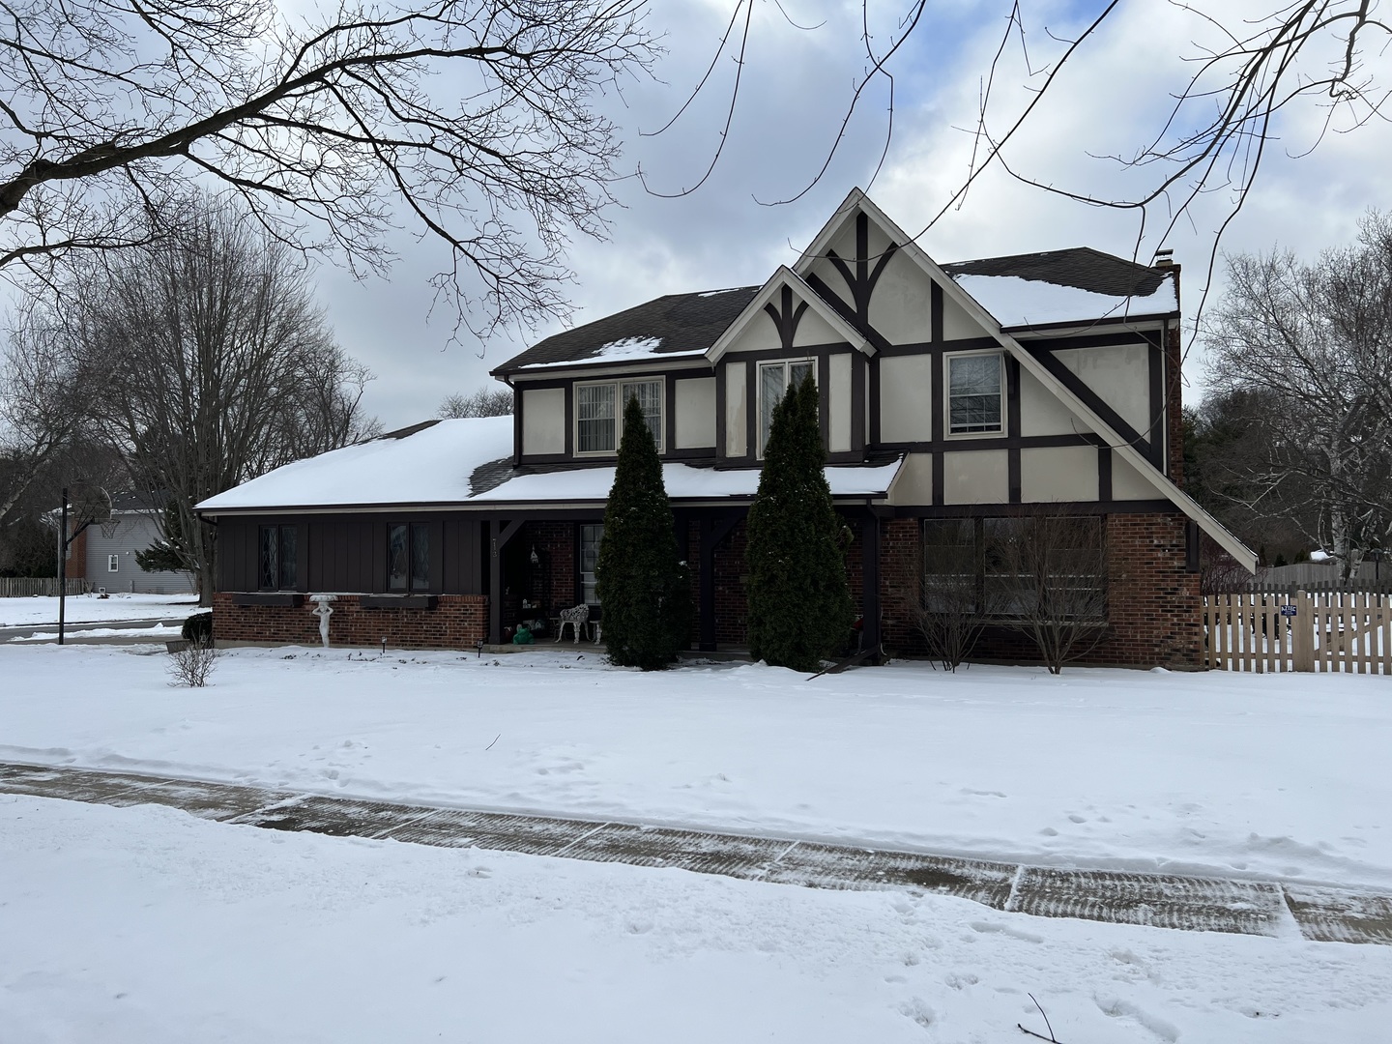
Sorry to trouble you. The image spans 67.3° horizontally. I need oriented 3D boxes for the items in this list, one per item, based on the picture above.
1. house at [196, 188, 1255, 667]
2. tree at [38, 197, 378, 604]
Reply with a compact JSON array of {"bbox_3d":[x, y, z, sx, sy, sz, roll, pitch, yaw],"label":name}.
[{"bbox_3d":[1.064,-1.569,23.415,19.450,8.130,12.050,-1,-2,23],"label":"house"},{"bbox_3d":[-19.550,-4.915,42.000,12.800,16.400,12.500,0,-1,0],"label":"tree"}]

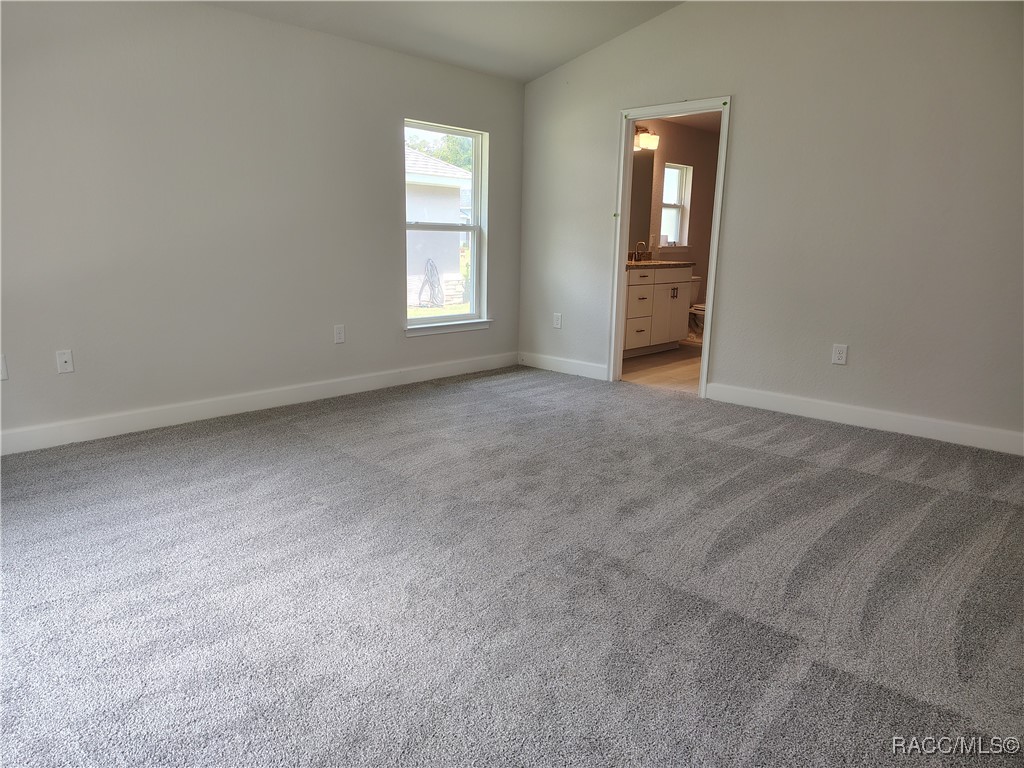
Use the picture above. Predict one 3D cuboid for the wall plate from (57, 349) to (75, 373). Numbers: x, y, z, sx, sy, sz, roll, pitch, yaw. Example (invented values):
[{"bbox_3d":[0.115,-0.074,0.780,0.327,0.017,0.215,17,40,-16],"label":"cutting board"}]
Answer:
[{"bbox_3d":[-2.401,-0.117,3.821,0.008,0.119,0.071,12,16,41],"label":"wall plate"}]

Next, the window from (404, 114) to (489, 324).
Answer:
[{"bbox_3d":[-0.541,-1.256,5.717,0.120,1.541,0.879,12,16,41],"label":"window"}]

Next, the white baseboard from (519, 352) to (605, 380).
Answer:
[{"bbox_3d":[0.430,-0.164,6.196,0.985,0.132,0.015,12,16,41],"label":"white baseboard"}]

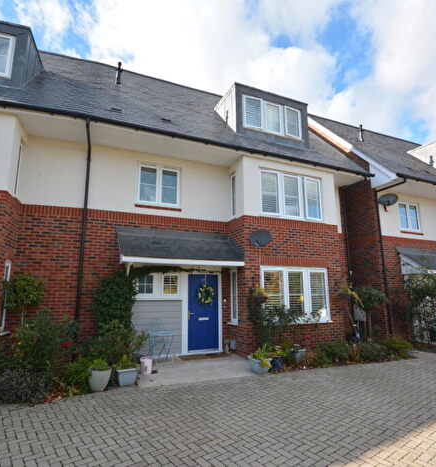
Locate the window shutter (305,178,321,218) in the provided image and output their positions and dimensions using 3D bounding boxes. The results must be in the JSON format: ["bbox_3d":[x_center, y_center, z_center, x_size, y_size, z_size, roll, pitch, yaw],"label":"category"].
[{"bbox_3d":[2.781,-1.019,8.516,0.530,1.160,0.060,4,-11,-24],"label":"window shutter"}]

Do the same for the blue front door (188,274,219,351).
[{"bbox_3d":[-0.360,2.035,7.594,0.870,1.920,0.070,4,-11,-24],"label":"blue front door"}]

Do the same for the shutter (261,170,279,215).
[{"bbox_3d":[1.419,-1.130,8.039,0.590,1.250,0.070,4,-10,-23],"label":"shutter"}]

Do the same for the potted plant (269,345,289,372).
[{"bbox_3d":[1.250,2.575,6.030,0.380,0.500,0.380,0,-10,0],"label":"potted plant"}]

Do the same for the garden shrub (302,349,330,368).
[{"bbox_3d":[2.178,2.753,6.451,0.660,0.420,0.560,4,-10,-23],"label":"garden shrub"}]

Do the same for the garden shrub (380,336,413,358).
[{"bbox_3d":[4.708,3.003,7.650,0.950,0.520,0.750,4,-10,-23],"label":"garden shrub"}]

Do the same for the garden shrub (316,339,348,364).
[{"bbox_3d":[2.912,2.968,7.420,0.700,0.500,0.580,4,-10,-24],"label":"garden shrub"}]

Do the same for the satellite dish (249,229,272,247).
[{"bbox_3d":[1.024,0.092,7.028,0.550,0.450,0.330,-4,-10,18],"label":"satellite dish"}]

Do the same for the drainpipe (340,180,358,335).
[{"bbox_3d":[4.495,0.896,9.927,0.090,5.200,0.090,4,-10,-24],"label":"drainpipe"}]

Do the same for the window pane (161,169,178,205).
[{"bbox_3d":[-1.303,-1.254,7.835,0.500,1.000,0.070,4,-10,-23],"label":"window pane"}]

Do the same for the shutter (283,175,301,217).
[{"bbox_3d":[2.079,-1.057,8.199,0.540,1.160,0.060,4,-11,-24],"label":"shutter"}]

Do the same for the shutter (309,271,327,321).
[{"bbox_3d":[2.788,1.766,8.175,0.600,1.360,0.070,4,-10,-23],"label":"shutter"}]

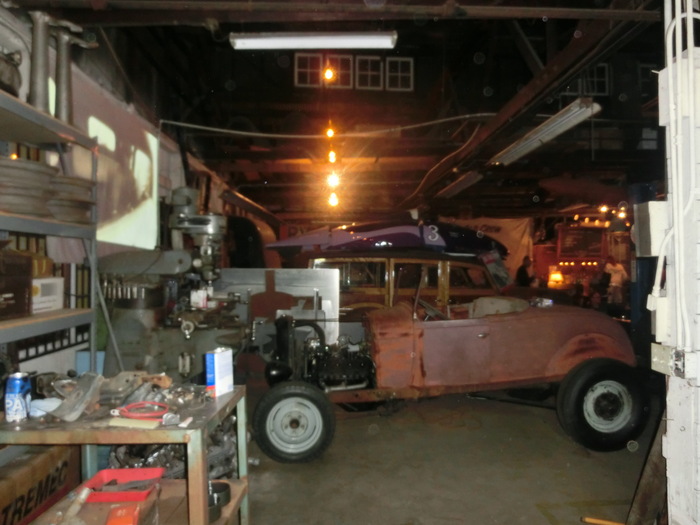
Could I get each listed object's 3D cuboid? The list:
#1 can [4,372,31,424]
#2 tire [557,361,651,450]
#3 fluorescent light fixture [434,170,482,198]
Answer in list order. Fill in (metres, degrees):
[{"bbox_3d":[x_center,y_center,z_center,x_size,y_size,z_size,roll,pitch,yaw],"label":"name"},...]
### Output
[{"bbox_3d":[-1.012,0.409,1.480,0.066,0.122,0.066,0,-1,-30],"label":"can"},{"bbox_3d":[2.180,1.225,4.190,0.785,0.785,0.200,0,-1,-6],"label":"tire"},{"bbox_3d":[1.900,-1.390,8.720,0.290,0.120,2.440,-1,-1,-2],"label":"fluorescent light fixture"}]

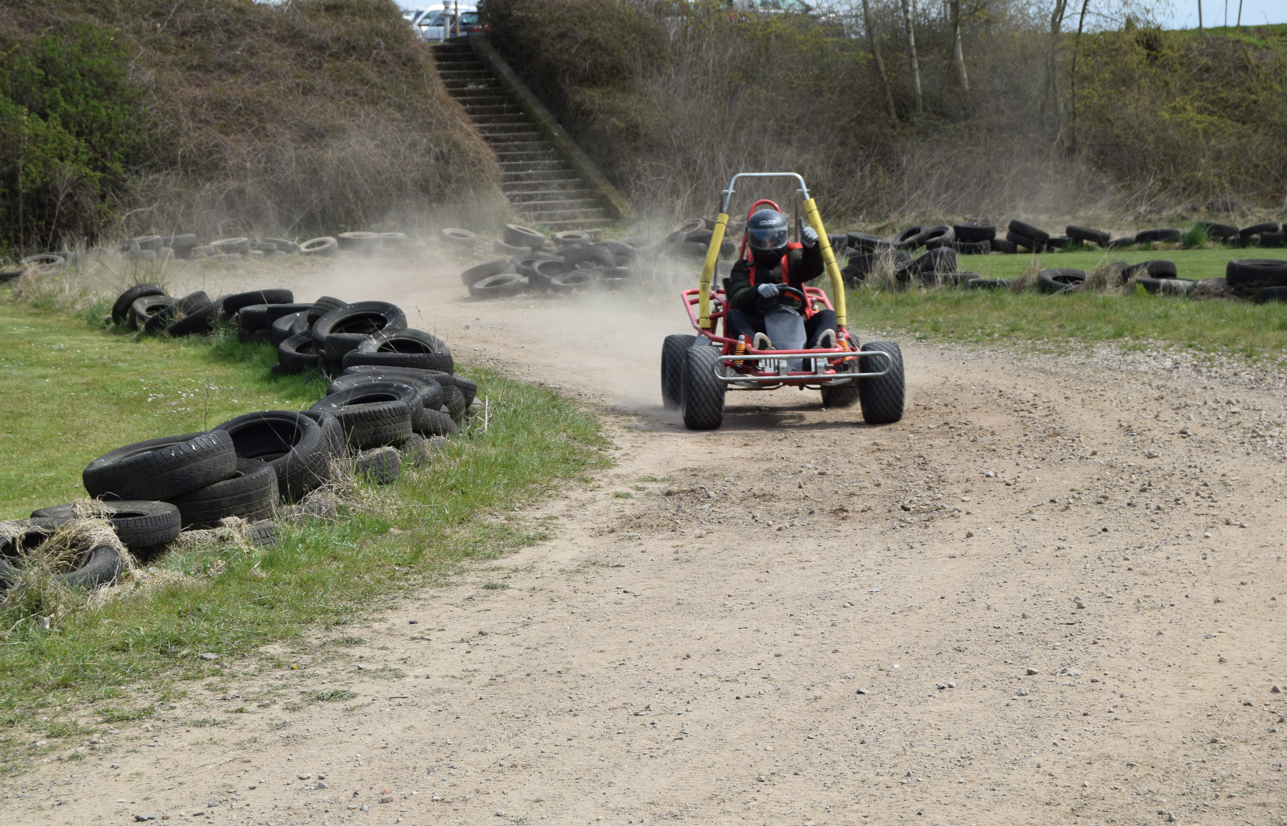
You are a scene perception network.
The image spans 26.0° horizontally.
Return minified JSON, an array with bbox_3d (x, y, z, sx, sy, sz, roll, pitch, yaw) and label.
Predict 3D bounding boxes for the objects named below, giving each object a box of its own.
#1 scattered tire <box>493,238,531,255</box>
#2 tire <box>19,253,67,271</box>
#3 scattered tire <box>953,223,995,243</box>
[{"bbox_3d":[-2.115,-2.683,45.200,0.600,0.170,0.600,4,19,-3],"label":"scattered tire"},{"bbox_3d":[-8.183,-2.008,38.000,0.620,0.200,0.620,0,16,0],"label":"tire"},{"bbox_3d":[5.001,-2.721,42.000,0.630,0.205,0.630,2,10,7],"label":"scattered tire"}]

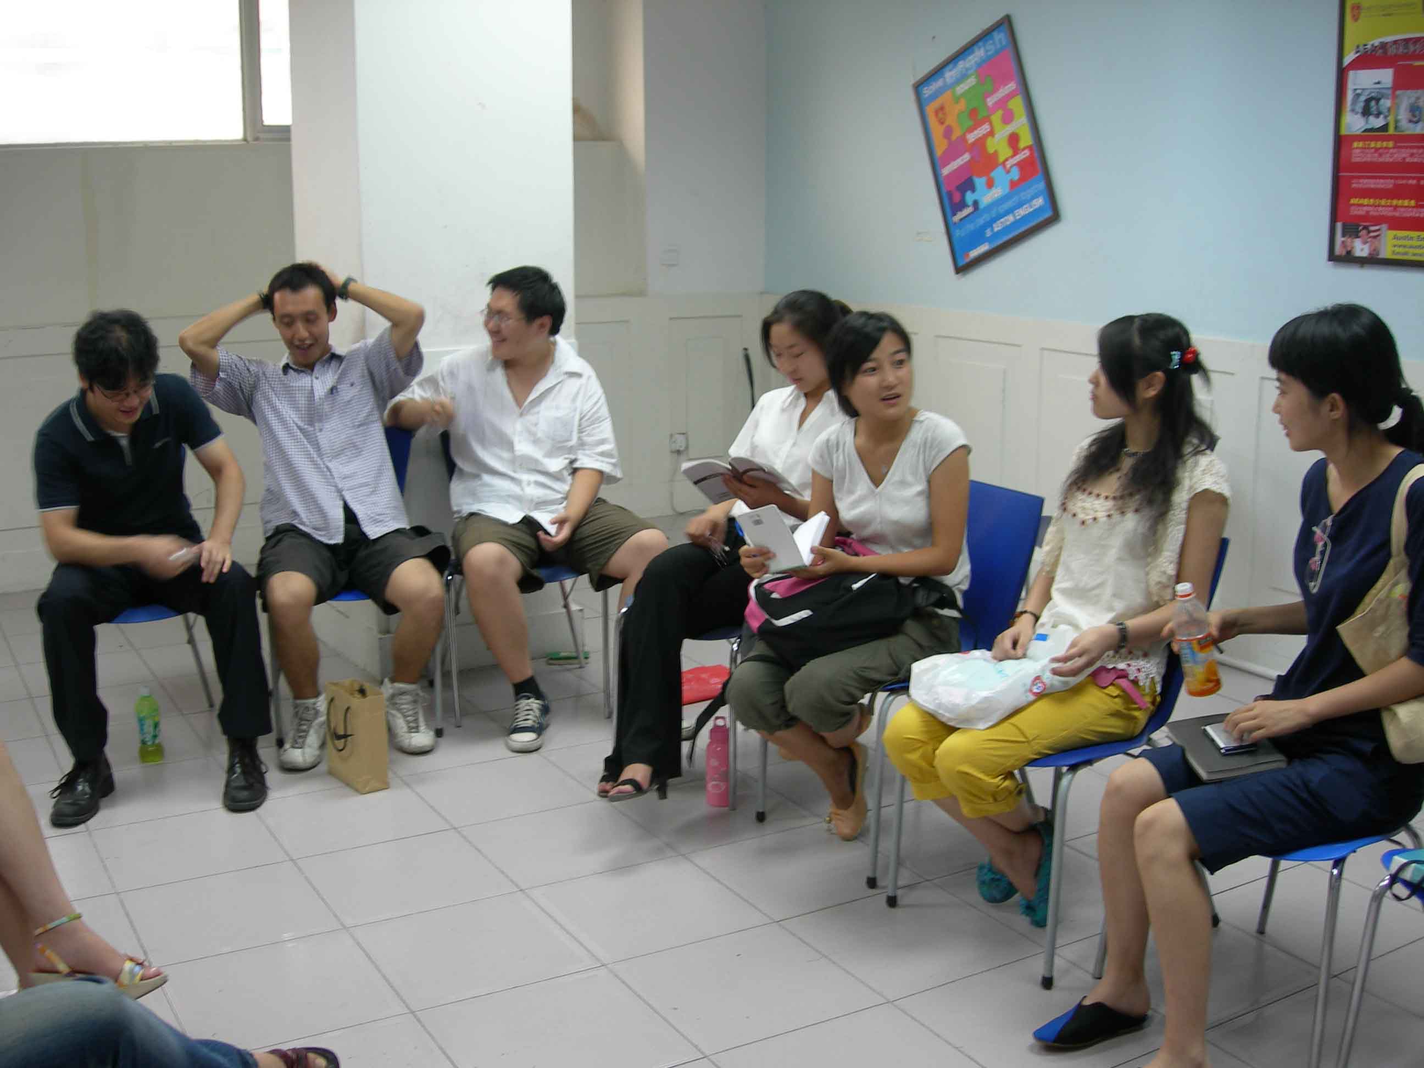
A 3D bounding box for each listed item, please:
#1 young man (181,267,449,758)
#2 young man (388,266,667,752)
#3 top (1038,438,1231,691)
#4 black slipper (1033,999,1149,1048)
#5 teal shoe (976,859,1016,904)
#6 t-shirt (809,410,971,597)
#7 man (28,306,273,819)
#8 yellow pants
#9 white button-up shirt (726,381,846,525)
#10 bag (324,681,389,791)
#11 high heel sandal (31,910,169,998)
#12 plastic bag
[{"bbox_3d":[-1.050,-0.089,4.293,0.720,1.310,0.700,-2,12,-13],"label":"young man"},{"bbox_3d":[-0.520,-0.112,4.482,0.780,1.296,0.760,-2,12,-8],"label":"young man"},{"bbox_3d":[0.802,0.051,3.087,0.300,0.500,0.420,-10,15,-41],"label":"top"},{"bbox_3d":[0.665,0.872,2.757,0.240,0.070,0.090,-3,12,-14],"label":"black slipper"},{"bbox_3d":[0.654,0.743,3.358,0.235,0.080,0.090,-11,16,-43],"label":"teal shoe"},{"bbox_3d":[0.418,-0.053,3.517,0.410,0.460,0.270,8,14,33],"label":"t-shirt"},{"bbox_3d":[-1.385,0.045,3.910,0.600,1.216,0.740,-3,12,-13],"label":"man"},{"bbox_3d":[0.599,0.381,3.080,0.550,0.330,0.370,-7,13,-29],"label":"yellow pants"},{"bbox_3d":[0.203,-0.142,3.997,0.410,0.510,0.280,9,14,37],"label":"white button-up shirt"},{"bbox_3d":[-0.911,0.518,3.997,0.080,0.256,0.195,-9,15,-37],"label":"bag"},{"bbox_3d":[-1.112,0.771,2.791,0.235,0.155,0.090,-7,14,-33],"label":"high heel sandal"},{"bbox_3d":[0.530,0.248,2.914,0.320,0.140,0.230,-5,13,-25],"label":"plastic bag"}]

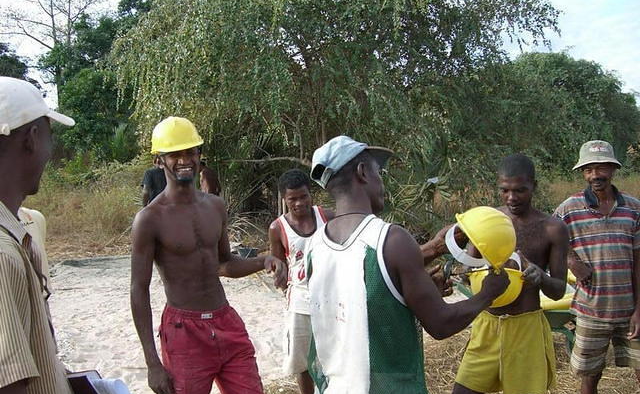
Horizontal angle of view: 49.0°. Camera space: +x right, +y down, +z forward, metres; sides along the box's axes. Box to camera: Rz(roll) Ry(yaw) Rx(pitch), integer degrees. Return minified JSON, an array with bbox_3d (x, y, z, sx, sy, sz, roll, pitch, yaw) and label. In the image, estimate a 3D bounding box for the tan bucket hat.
[{"bbox_3d":[1.485,-0.225,3.760,0.270,0.155,0.285,-3,-2,22],"label":"tan bucket hat"}]

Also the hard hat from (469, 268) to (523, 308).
[{"bbox_3d":[0.712,0.371,2.850,0.220,0.155,0.265,1,-11,21],"label":"hard hat"}]

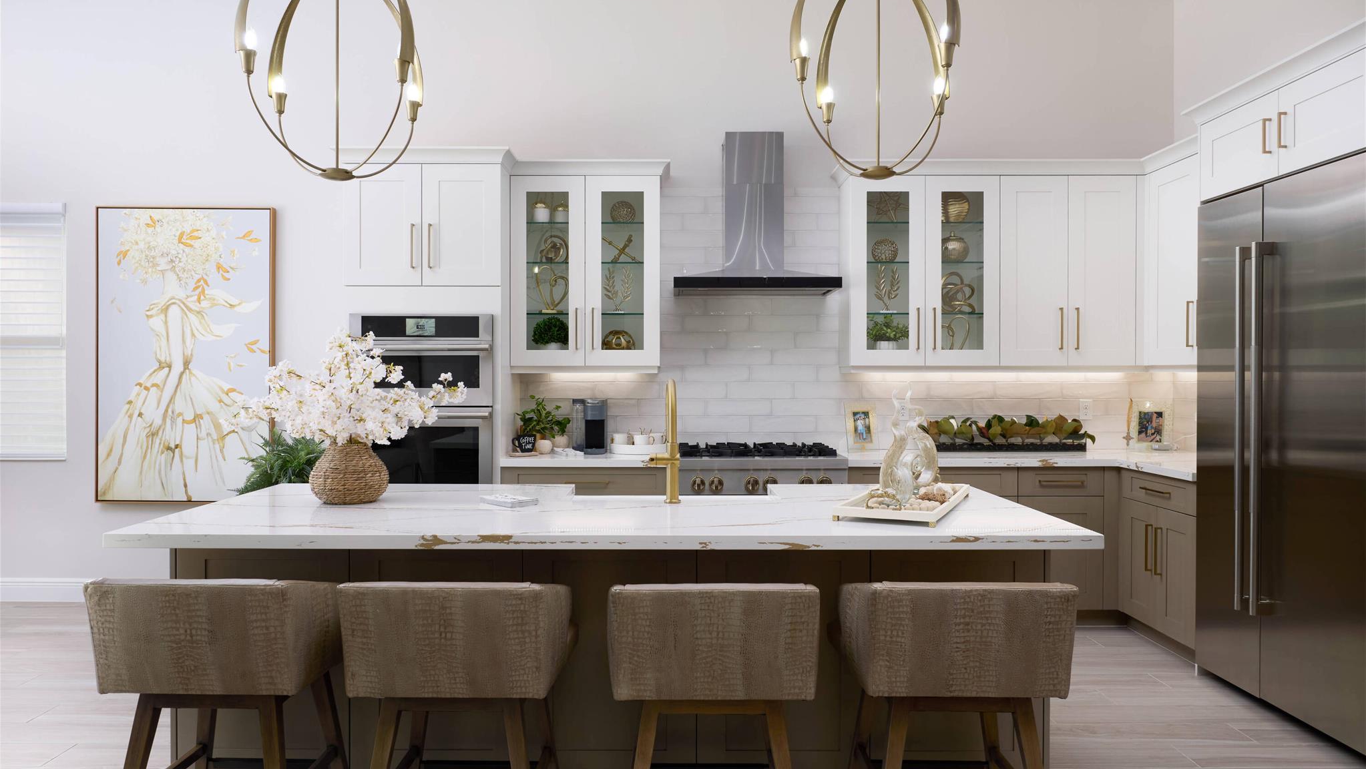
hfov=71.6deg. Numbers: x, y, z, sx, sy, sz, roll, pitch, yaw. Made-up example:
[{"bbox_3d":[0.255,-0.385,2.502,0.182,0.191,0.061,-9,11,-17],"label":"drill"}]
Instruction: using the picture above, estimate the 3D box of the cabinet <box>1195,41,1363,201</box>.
[{"bbox_3d":[2.630,-0.978,3.690,0.630,0.355,1.110,0,0,0],"label":"cabinet"}]

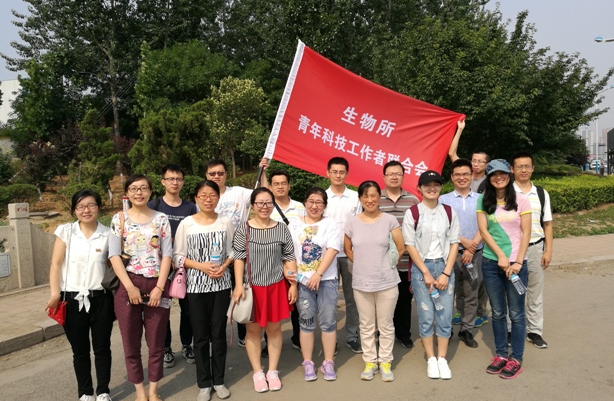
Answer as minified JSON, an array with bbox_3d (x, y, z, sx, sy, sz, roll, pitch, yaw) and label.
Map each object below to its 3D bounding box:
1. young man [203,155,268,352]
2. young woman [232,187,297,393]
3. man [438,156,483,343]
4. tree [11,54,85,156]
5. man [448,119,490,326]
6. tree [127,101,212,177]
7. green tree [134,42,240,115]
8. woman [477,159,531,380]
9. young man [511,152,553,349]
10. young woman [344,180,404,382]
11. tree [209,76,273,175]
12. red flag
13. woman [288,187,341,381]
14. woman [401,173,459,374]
[{"bbox_3d":[-0.738,0.502,4.761,0.660,1.813,0.420,-2,3,-6],"label":"young man"},{"bbox_3d":[-0.339,0.673,3.761,0.500,1.559,0.340,-2,3,-9],"label":"young woman"},{"bbox_3d":[1.459,0.480,4.518,0.480,1.748,0.330,-1,3,16],"label":"man"},{"bbox_3d":[-8.829,-2.858,16.300,2.450,4.185,2.450,-4,4,-28],"label":"tree"},{"bbox_3d":[1.786,0.218,5.142,0.550,2.179,0.380,-1,3,16],"label":"man"},{"bbox_3d":[-4.274,-1.879,15.000,2.600,2.500,2.300,-2,4,0],"label":"tree"},{"bbox_3d":[-4.660,-3.966,19.000,4.300,4.800,4.000,-2,4,0],"label":"green tree"},{"bbox_3d":[1.568,0.530,3.810,0.460,1.722,0.340,0,4,24],"label":"woman"},{"bbox_3d":[1.990,0.450,4.384,0.520,1.754,0.310,-1,4,18],"label":"young man"},{"bbox_3d":[0.544,0.629,3.872,0.490,1.581,0.330,-1,3,9],"label":"young woman"},{"bbox_3d":[-2.254,-2.438,16.000,2.200,3.400,2.100,-2,4,0],"label":"tree"},{"bbox_3d":[0.603,-0.775,4.700,1.800,1.250,0.250,18,2,-5],"label":"red flag"},{"bbox_3d":[0.060,0.659,3.842,0.450,1.528,0.310,-1,4,6],"label":"woman"},{"bbox_3d":[0.989,0.582,3.805,0.470,1.624,0.320,-1,4,10],"label":"woman"}]

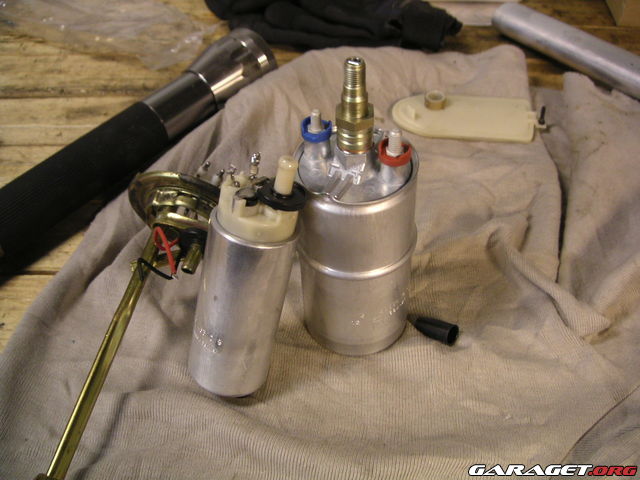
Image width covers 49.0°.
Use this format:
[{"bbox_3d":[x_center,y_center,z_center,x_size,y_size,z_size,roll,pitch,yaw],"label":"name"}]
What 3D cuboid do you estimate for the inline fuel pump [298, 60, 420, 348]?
[{"bbox_3d":[0.018,-0.016,0.355,0.063,0.168,0.063,-3,44,0],"label":"inline fuel pump"}]

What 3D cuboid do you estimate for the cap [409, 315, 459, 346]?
[{"bbox_3d":[0.064,0.049,0.398,0.028,0.013,0.013,22,49,30],"label":"cap"}]

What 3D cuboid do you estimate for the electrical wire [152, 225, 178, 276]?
[{"bbox_3d":[-0.094,0.006,0.424,0.015,0.026,0.018,-3,44,0],"label":"electrical wire"}]

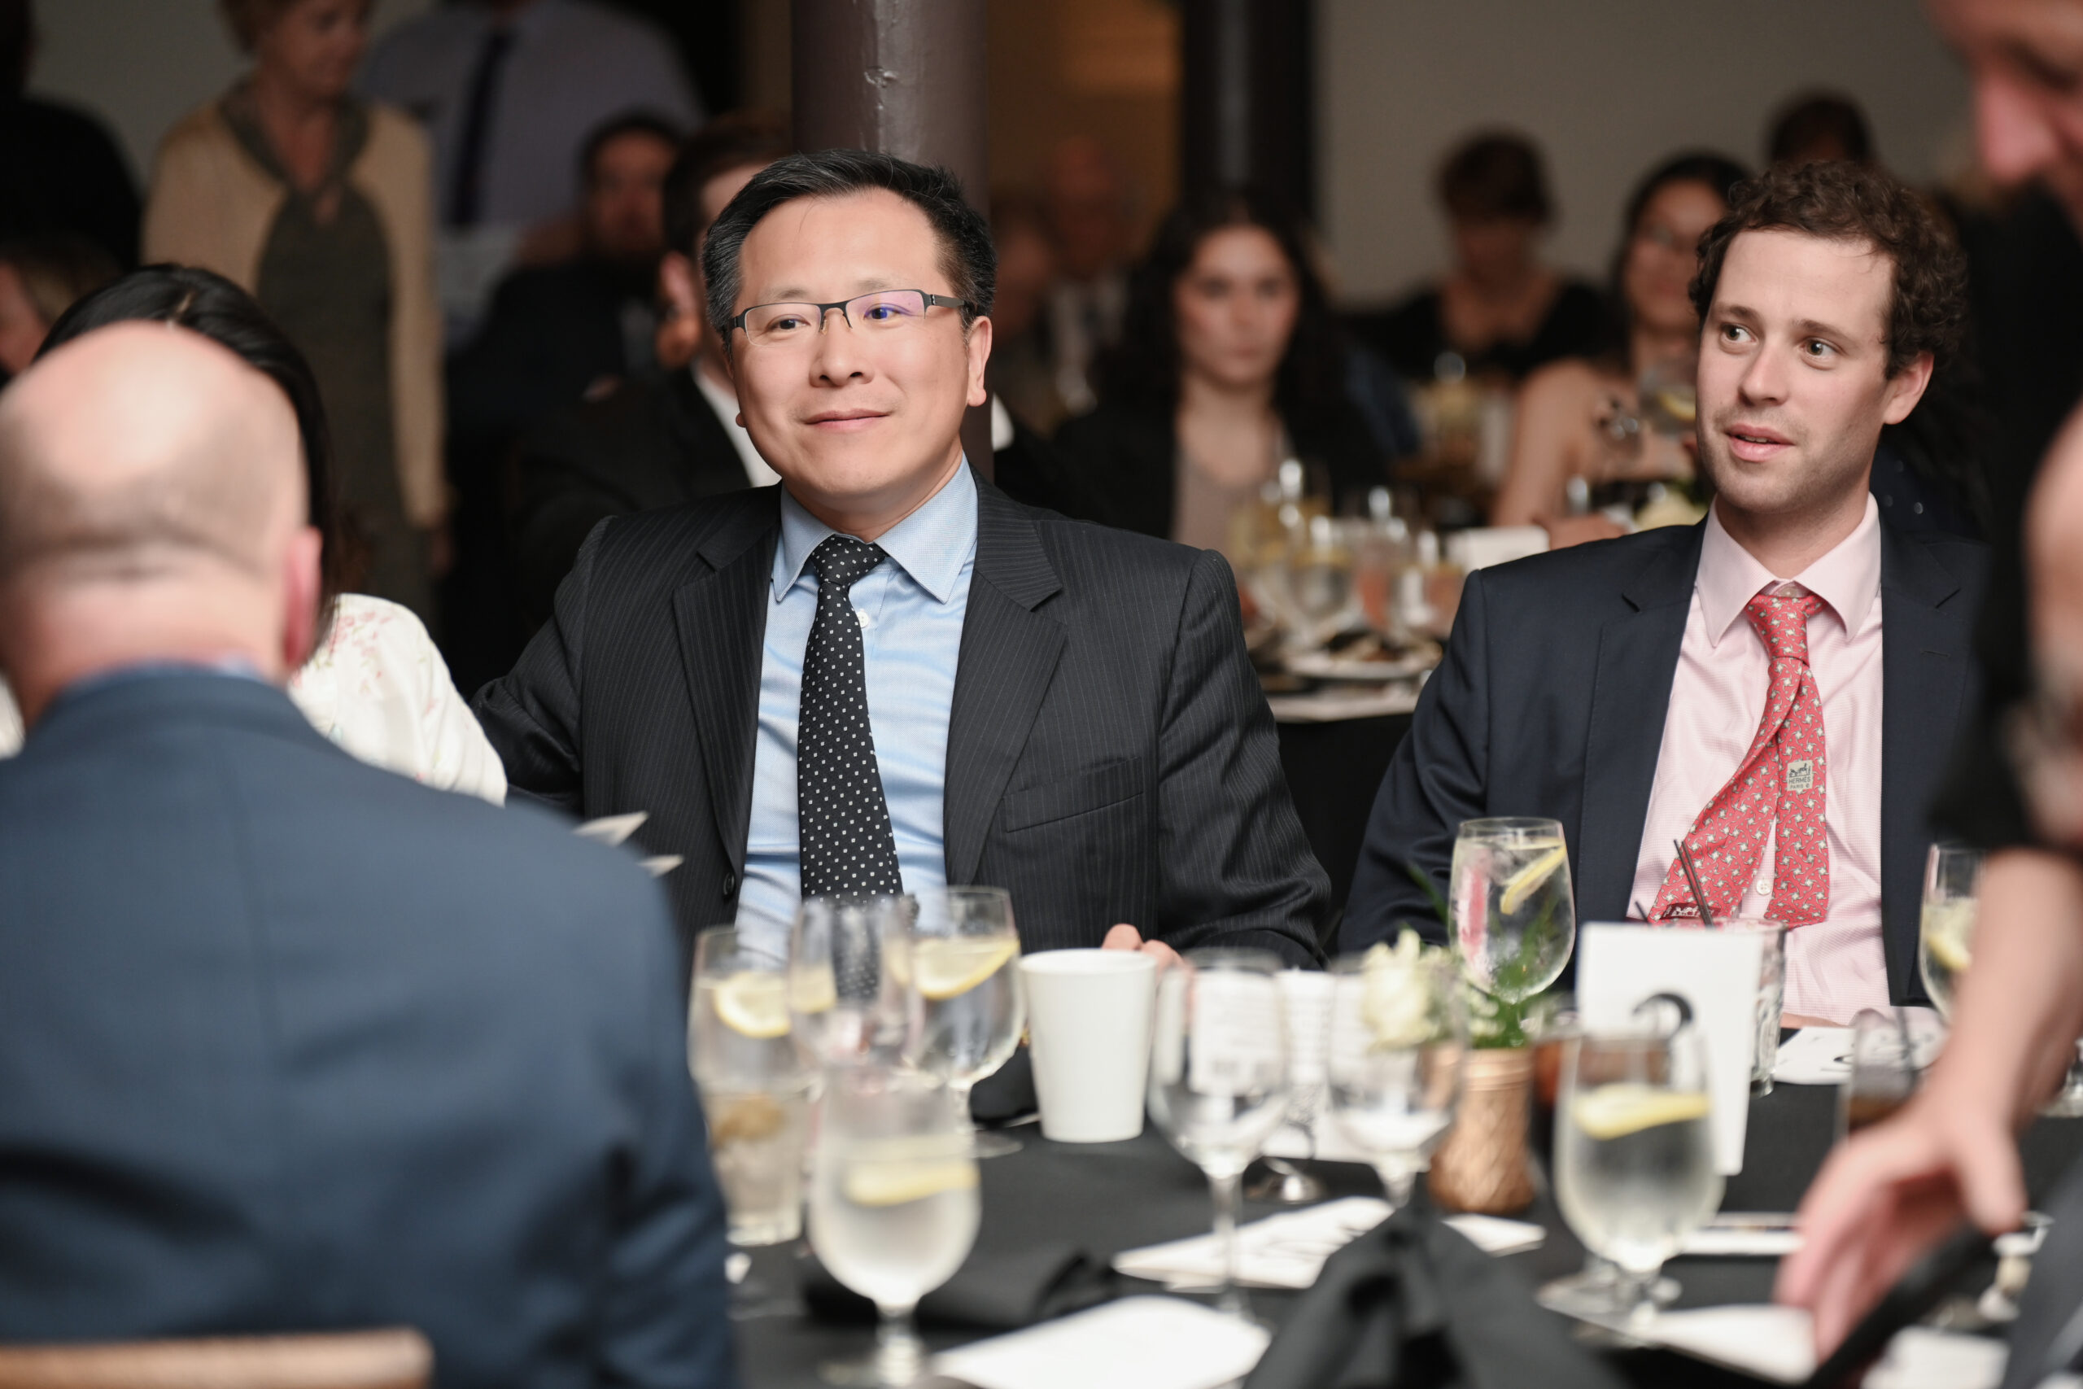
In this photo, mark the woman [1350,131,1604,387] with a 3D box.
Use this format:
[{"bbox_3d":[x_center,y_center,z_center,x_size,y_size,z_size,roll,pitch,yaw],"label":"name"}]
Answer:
[{"bbox_3d":[0.692,-0.271,11.380,0.500,1.202,0.750,-1,6,3],"label":"woman"}]

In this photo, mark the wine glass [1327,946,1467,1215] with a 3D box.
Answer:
[{"bbox_3d":[0.188,0.233,3.877,0.075,0.183,0.075,-1,6,0],"label":"wine glass"}]

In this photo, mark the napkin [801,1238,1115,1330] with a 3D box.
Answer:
[{"bbox_3d":[-0.044,0.303,3.788,0.170,0.036,0.110,0,6,0],"label":"napkin"}]

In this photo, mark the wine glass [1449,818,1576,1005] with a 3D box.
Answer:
[{"bbox_3d":[0.300,0.156,4.643,0.080,0.149,0.080,0,6,0],"label":"wine glass"}]

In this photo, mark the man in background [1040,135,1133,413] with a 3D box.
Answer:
[{"bbox_3d":[0.031,-0.340,12.296,0.540,1.186,0.750,2,6,25],"label":"man in background"}]

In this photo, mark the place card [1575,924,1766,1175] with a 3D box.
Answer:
[{"bbox_3d":[0.362,0.207,4.250,0.109,0.142,0.015,3,0,14],"label":"place card"}]

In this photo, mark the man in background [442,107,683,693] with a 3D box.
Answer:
[{"bbox_3d":[-0.555,-0.160,10.068,0.560,1.285,0.780,-2,6,-12],"label":"man in background"}]

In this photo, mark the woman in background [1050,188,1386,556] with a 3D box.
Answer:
[{"bbox_3d":[0.206,0.034,7.998,0.480,1.180,0.700,-1,6,-8],"label":"woman in background"}]

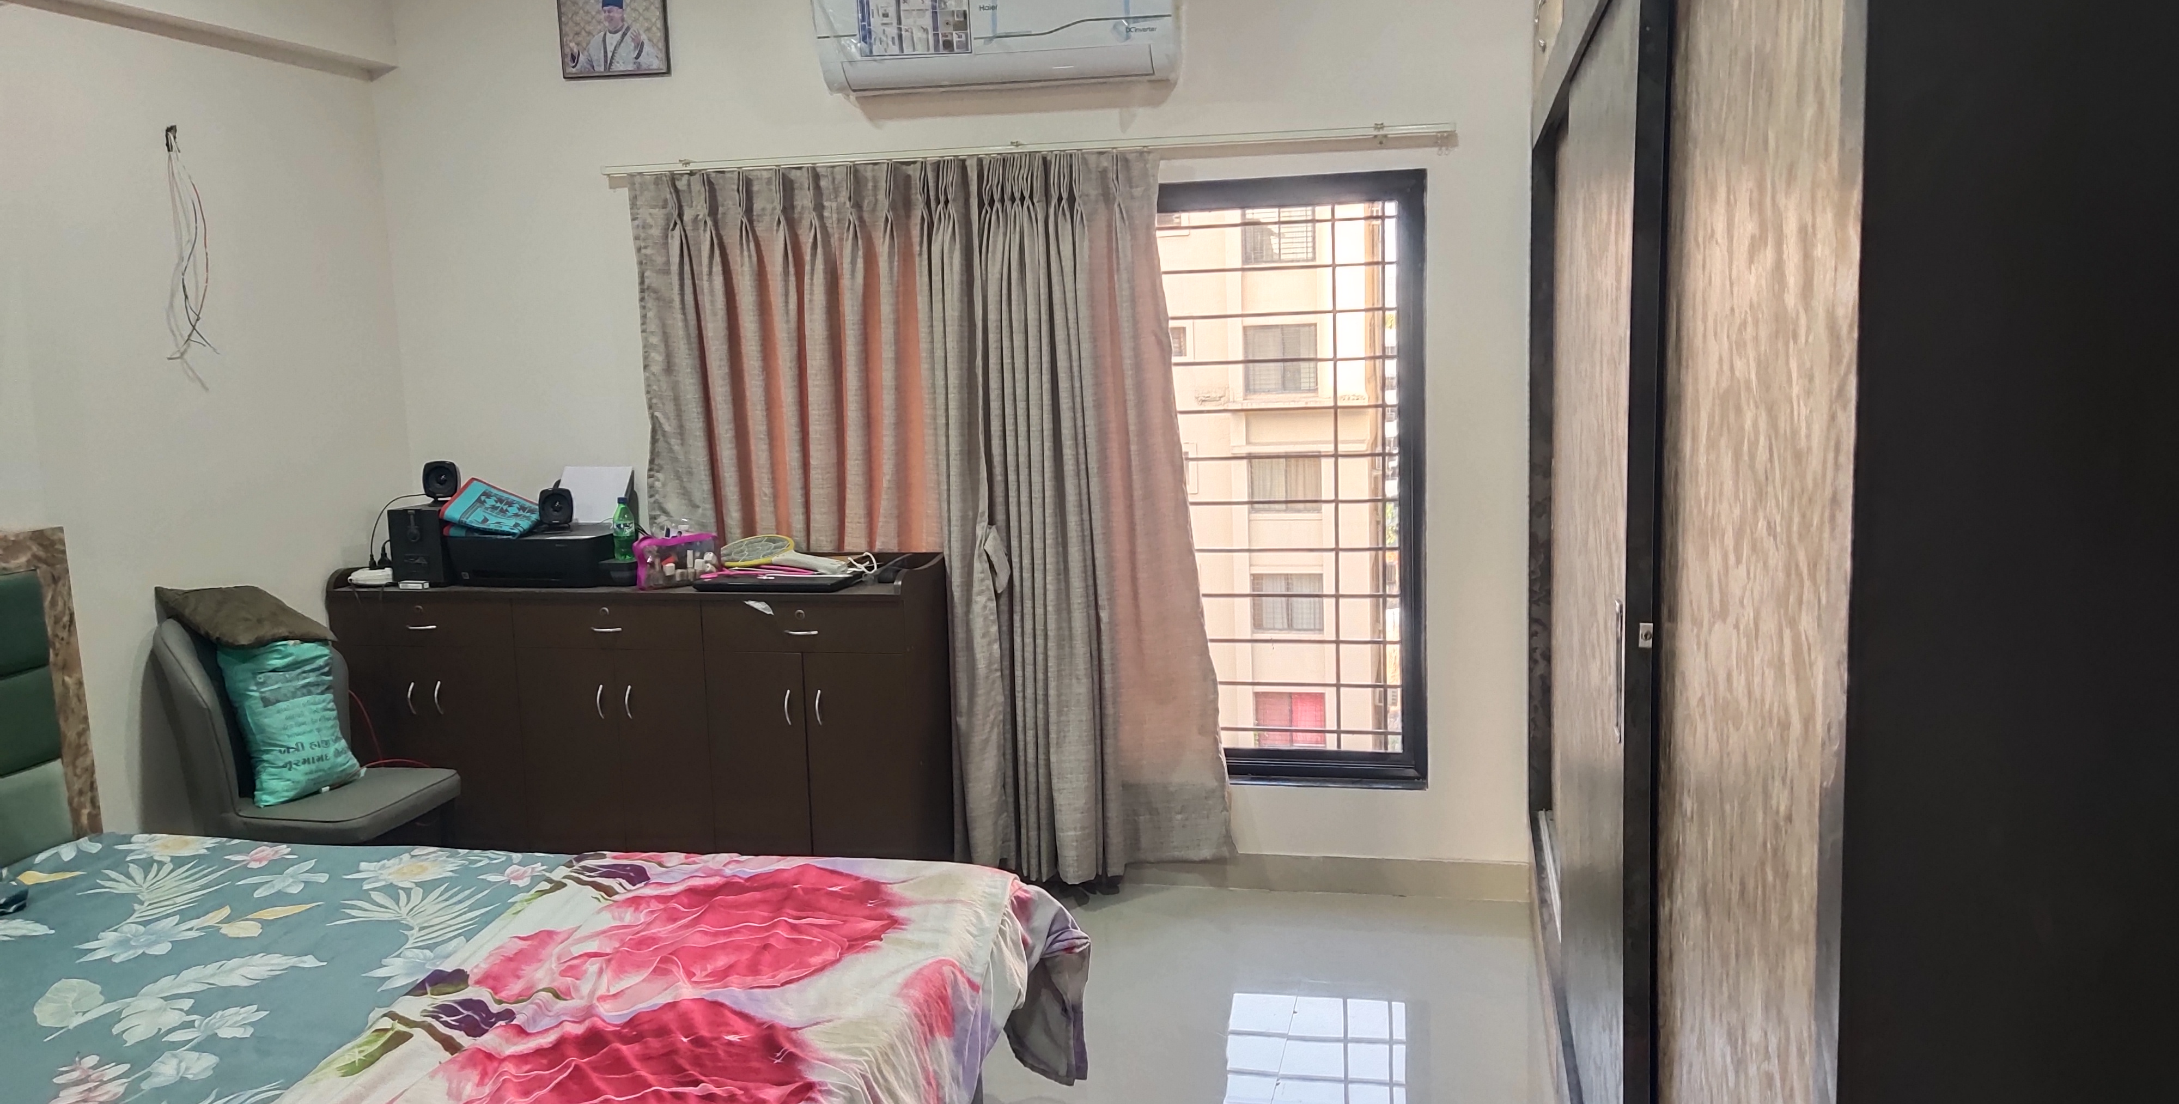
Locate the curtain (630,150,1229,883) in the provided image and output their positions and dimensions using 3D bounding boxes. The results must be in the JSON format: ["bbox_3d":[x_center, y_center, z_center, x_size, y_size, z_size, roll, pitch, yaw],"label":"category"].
[{"bbox_3d":[-0.463,-0.077,4.132,1.671,2.025,0.203,0,8,12],"label":"curtain"}]

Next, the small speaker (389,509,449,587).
[{"bbox_3d":[-1.940,-0.025,4.317,0.167,0.229,0.213,-1,8,8],"label":"small speaker"}]

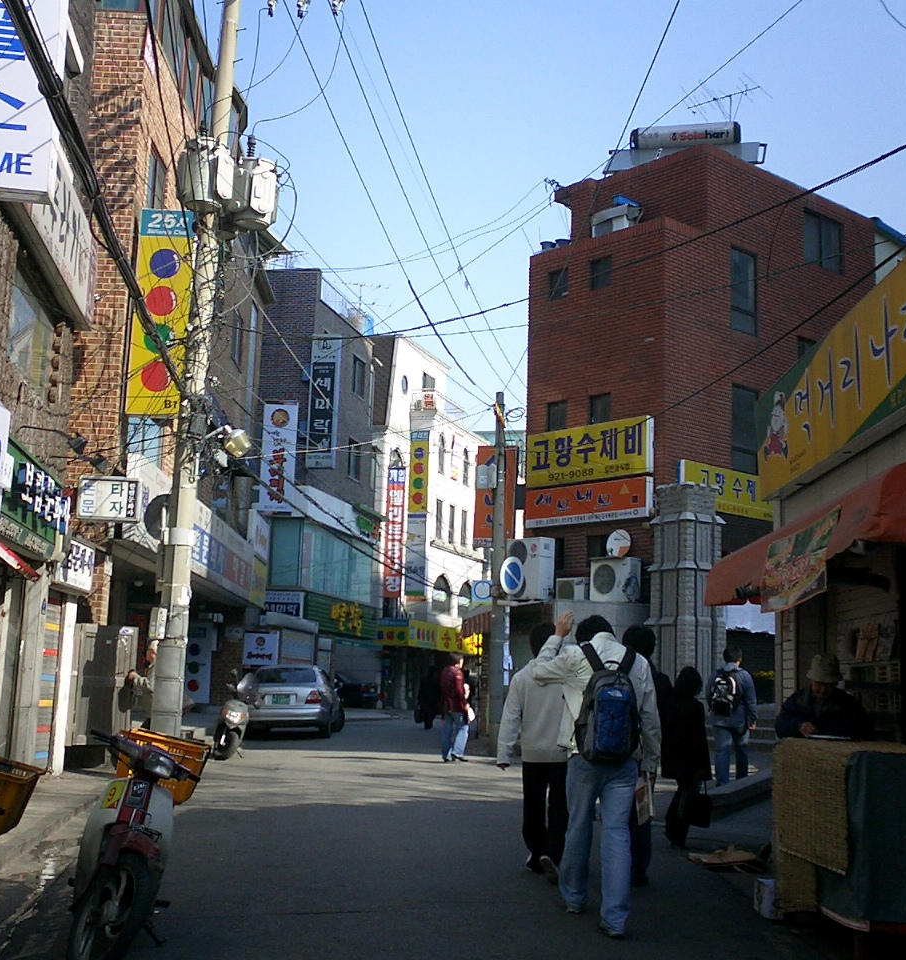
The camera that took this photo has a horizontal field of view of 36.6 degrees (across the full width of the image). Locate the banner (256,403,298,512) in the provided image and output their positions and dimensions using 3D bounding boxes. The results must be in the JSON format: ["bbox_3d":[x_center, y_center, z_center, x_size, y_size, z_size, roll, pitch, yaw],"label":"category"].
[{"bbox_3d":[-4.163,-0.513,32.642,0.800,2.630,0.220,1,-11,7],"label":"banner"}]

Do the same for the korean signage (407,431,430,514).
[{"bbox_3d":[-1.122,-0.262,46.622,0.645,2.802,0.250,0,-9,12],"label":"korean signage"}]

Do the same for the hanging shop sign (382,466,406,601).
[{"bbox_3d":[-1.939,1.692,44.961,0.630,4.320,0.200,0,-11,8],"label":"hanging shop sign"}]

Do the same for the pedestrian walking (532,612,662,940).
[{"bbox_3d":[0.822,1.627,7.840,0.680,1.750,0.660,2,-9,-2],"label":"pedestrian walking"}]

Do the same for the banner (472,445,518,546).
[{"bbox_3d":[0.814,0.331,25.899,0.739,1.908,0.200,1,-9,8],"label":"banner"}]

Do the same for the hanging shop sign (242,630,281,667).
[{"bbox_3d":[-4.427,3.928,31.797,0.800,0.780,0.220,1,-11,7],"label":"hanging shop sign"}]

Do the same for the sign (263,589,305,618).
[{"bbox_3d":[-4.583,3.353,36.995,1.200,0.860,0.200,-1,-11,14],"label":"sign"}]

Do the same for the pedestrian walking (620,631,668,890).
[{"bbox_3d":[1.270,1.900,9.470,0.500,1.740,0.420,1,-11,3],"label":"pedestrian walking"}]

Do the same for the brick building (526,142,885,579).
[{"bbox_3d":[5.296,-0.206,28.775,7.500,11.900,3.900,12,-14,-42],"label":"brick building"}]

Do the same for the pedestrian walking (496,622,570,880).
[{"bbox_3d":[0.584,1.885,9.570,0.560,1.730,0.450,2,-11,-2],"label":"pedestrian walking"}]

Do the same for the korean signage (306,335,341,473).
[{"bbox_3d":[-3.715,-2.221,39.649,0.818,3.869,0.300,1,-9,8],"label":"korean signage"}]

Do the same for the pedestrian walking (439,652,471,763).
[{"bbox_3d":[0.062,3.538,21.434,0.440,1.680,0.460,6,-10,-25],"label":"pedestrian walking"}]

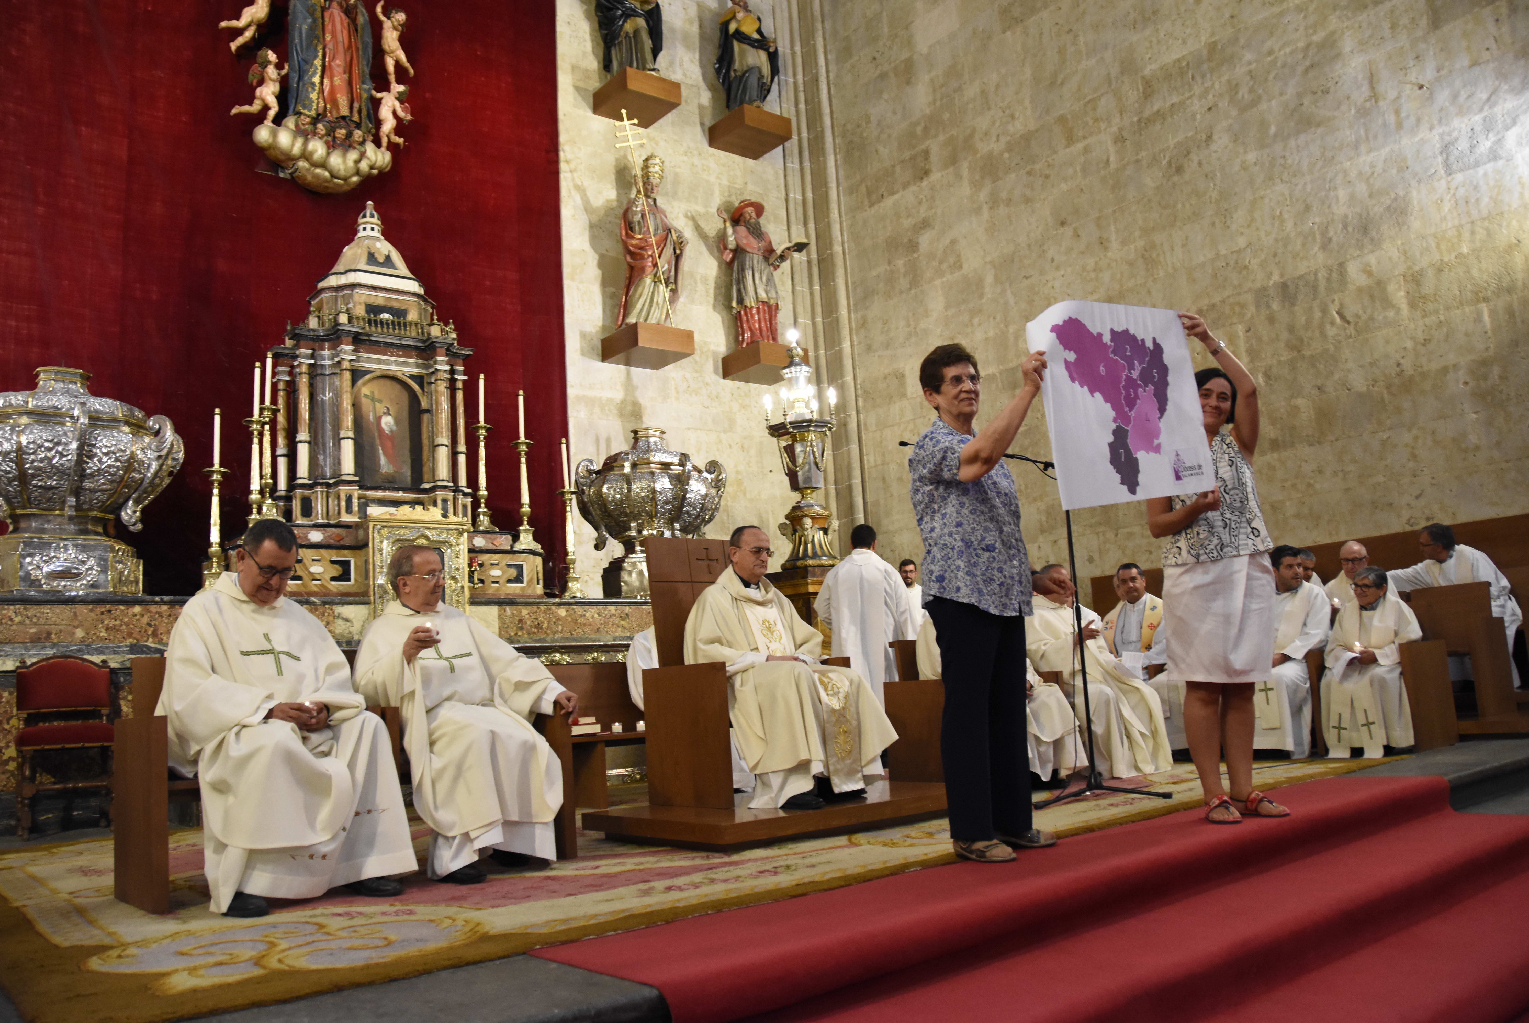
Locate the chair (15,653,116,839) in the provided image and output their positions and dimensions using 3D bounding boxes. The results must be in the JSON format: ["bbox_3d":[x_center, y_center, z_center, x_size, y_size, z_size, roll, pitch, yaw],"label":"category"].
[{"bbox_3d":[-4.088,1.356,6.777,0.509,1.048,0.509,3,-11,-38],"label":"chair"}]

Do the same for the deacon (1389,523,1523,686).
[{"bbox_3d":[4.346,0.703,7.344,0.750,1.200,0.700,0,-10,-22],"label":"deacon"}]

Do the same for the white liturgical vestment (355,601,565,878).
[{"bbox_3d":[-1.169,0.775,4.299,0.753,1.018,0.794,2,-10,-34],"label":"white liturgical vestment"}]

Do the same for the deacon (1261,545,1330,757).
[{"bbox_3d":[3.061,0.811,6.829,0.800,1.200,0.620,3,-11,-39],"label":"deacon"}]

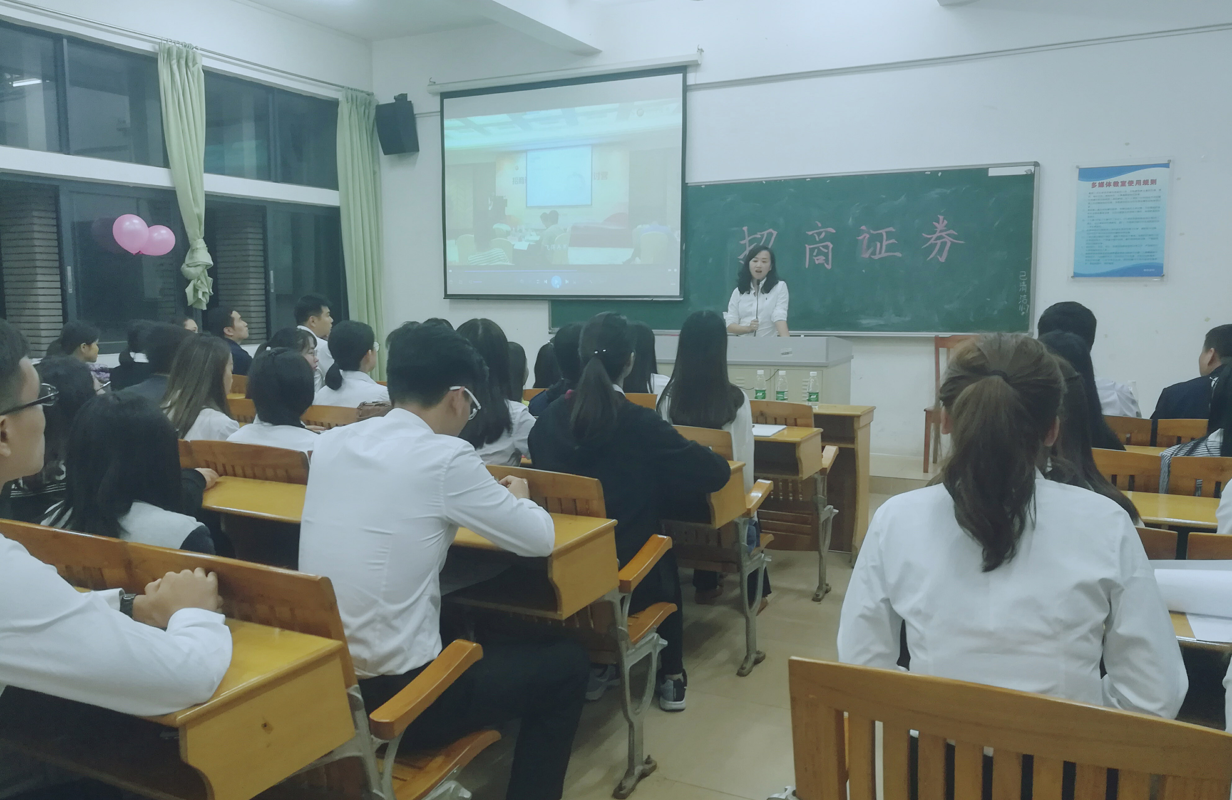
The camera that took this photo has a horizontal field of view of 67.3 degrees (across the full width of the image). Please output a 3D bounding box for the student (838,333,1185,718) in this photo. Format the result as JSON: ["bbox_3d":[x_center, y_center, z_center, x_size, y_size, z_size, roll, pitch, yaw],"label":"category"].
[{"bbox_3d":[0.632,0.537,1.512,0.485,1.300,0.700,3,7,28],"label":"student"}]

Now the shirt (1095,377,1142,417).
[{"bbox_3d":[1.870,0.159,3.807,0.480,0.600,0.360,3,8,28],"label":"shirt"}]

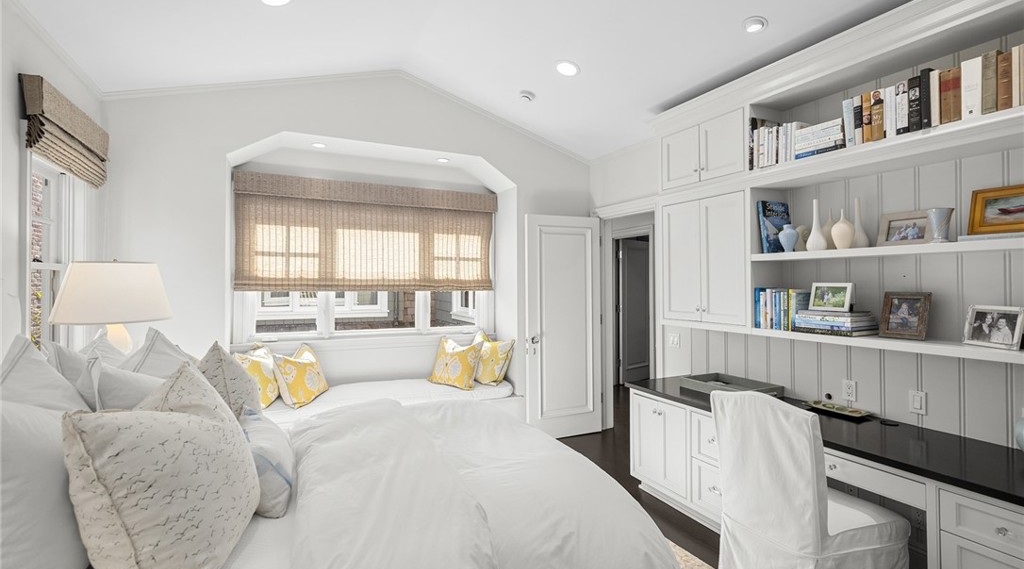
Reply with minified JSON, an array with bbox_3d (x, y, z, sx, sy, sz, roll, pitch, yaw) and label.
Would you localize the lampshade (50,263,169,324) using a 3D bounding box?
[{"bbox_3d":[-2.067,0.042,2.351,0.480,0.305,0.480,0,0,-27],"label":"lampshade"}]

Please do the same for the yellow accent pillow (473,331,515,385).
[{"bbox_3d":[-0.215,0.725,4.524,0.460,0.460,0.150,8,-18,40],"label":"yellow accent pillow"}]

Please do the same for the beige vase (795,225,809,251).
[{"bbox_3d":[1.677,-0.262,2.625,0.080,0.158,0.080,0,0,-26],"label":"beige vase"}]

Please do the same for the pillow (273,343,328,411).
[{"bbox_3d":[-1.802,0.770,3.872,0.150,0.460,0.460,-23,0,10],"label":"pillow"}]

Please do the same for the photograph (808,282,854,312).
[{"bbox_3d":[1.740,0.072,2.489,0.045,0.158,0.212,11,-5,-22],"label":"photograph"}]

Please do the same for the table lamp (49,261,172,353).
[{"bbox_3d":[-1.940,0.259,2.200,0.448,0.760,0.448,0,0,-26],"label":"table lamp"}]

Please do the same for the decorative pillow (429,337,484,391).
[{"bbox_3d":[-0.525,0.753,4.378,0.460,0.460,0.150,5,-22,23],"label":"decorative pillow"}]

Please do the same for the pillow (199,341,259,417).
[{"bbox_3d":[-1.217,0.490,2.032,0.180,0.500,0.500,-15,7,-28],"label":"pillow"}]

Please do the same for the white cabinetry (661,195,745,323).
[{"bbox_3d":[1.418,-0.163,3.175,0.300,0.835,0.700,0,0,-26],"label":"white cabinetry"}]

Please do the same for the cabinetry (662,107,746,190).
[{"bbox_3d":[1.442,-0.912,3.220,0.320,0.410,0.690,0,0,-27],"label":"cabinetry"}]

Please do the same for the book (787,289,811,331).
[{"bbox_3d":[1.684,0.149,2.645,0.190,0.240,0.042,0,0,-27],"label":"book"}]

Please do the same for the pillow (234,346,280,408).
[{"bbox_3d":[-1.938,0.700,3.505,0.160,0.450,0.450,-21,4,-9],"label":"pillow"}]

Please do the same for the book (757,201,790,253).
[{"bbox_3d":[1.602,-0.341,2.760,0.240,0.315,0.038,0,-7,-26],"label":"book"}]

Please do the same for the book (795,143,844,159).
[{"bbox_3d":[1.709,-0.704,2.450,0.170,0.027,0.255,0,0,-26],"label":"book"}]

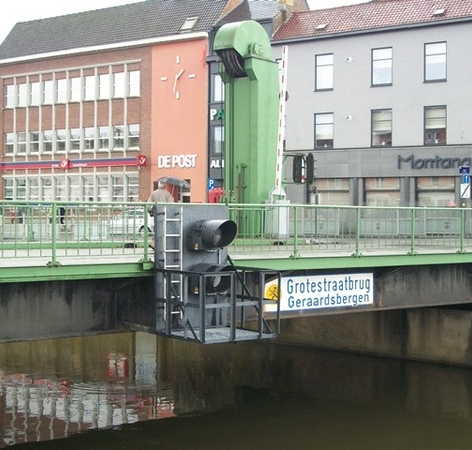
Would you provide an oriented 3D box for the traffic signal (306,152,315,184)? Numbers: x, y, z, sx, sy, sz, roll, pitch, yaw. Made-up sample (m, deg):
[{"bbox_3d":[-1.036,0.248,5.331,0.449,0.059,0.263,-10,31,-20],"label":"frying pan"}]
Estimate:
[{"bbox_3d":[2.831,-2.119,32.500,0.310,1.130,0.430,0,0,-30],"label":"traffic signal"}]

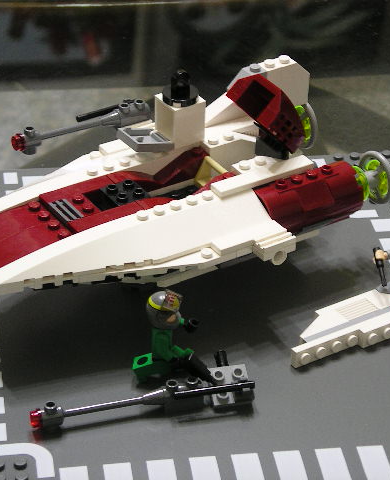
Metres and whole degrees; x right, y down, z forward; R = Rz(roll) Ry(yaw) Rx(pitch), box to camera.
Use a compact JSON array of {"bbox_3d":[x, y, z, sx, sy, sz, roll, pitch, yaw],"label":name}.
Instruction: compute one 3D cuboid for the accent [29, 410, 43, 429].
[{"bbox_3d":[-0.060,0.068,0.685,0.005,0.008,0.008,-8,35,-16],"label":"accent"}]

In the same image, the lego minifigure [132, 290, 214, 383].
[{"bbox_3d":[-0.009,0.038,0.712,0.031,0.033,0.020,0,33,-5],"label":"lego minifigure"}]

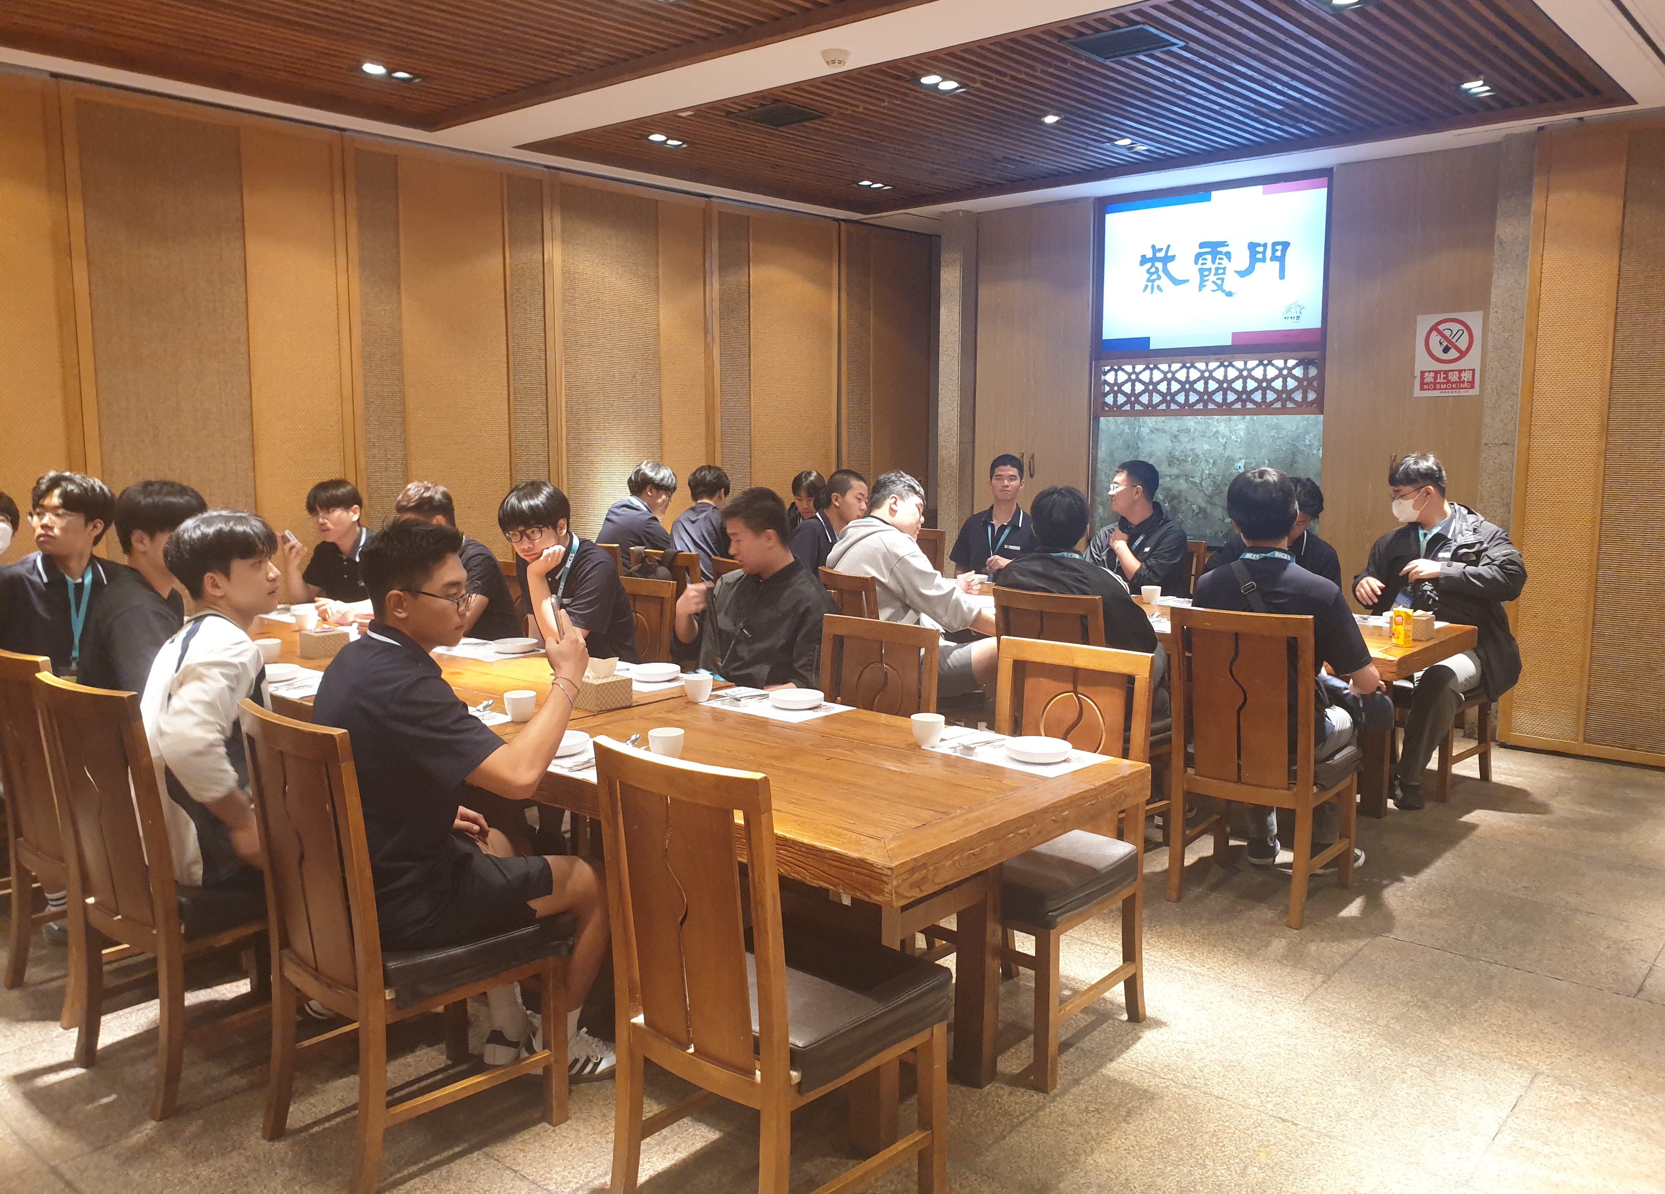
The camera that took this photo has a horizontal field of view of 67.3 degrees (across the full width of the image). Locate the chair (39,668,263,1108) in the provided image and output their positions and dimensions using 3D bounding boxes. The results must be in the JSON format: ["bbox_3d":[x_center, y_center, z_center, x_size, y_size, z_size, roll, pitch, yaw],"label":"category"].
[{"bbox_3d":[-1.503,0.633,2.997,0.440,0.955,0.500,5,9,34],"label":"chair"}]

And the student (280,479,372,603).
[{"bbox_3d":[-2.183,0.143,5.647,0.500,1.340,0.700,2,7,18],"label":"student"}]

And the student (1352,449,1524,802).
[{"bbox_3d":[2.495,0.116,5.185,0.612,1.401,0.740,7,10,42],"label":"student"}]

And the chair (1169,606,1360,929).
[{"bbox_3d":[1.401,0.494,4.035,0.440,0.955,0.500,6,10,40],"label":"chair"}]

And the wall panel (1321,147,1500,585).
[{"bbox_3d":[2.849,-0.767,6.285,0.750,2.800,0.050,7,10,41],"label":"wall panel"}]

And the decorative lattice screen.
[{"bbox_3d":[2.096,-1.188,7.079,1.394,0.325,0.045,7,10,42],"label":"decorative lattice screen"}]

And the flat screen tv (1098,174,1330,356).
[{"bbox_3d":[2.045,-1.784,6.840,1.280,0.850,0.070,7,10,41],"label":"flat screen tv"}]

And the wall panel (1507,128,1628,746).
[{"bbox_3d":[3.323,-0.695,5.677,0.316,2.756,0.050,7,10,42],"label":"wall panel"}]

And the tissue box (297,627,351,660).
[{"bbox_3d":[-1.791,0.163,4.413,0.125,0.085,0.125,6,9,41],"label":"tissue box"}]

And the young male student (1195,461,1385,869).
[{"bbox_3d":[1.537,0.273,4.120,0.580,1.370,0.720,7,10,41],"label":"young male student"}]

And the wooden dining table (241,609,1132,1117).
[{"bbox_3d":[-1.158,0.637,3.992,4.240,0.756,0.945,6,9,41],"label":"wooden dining table"}]

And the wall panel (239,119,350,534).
[{"bbox_3d":[-2.542,-0.737,6.091,0.060,2.900,0.470,7,10,44],"label":"wall panel"}]

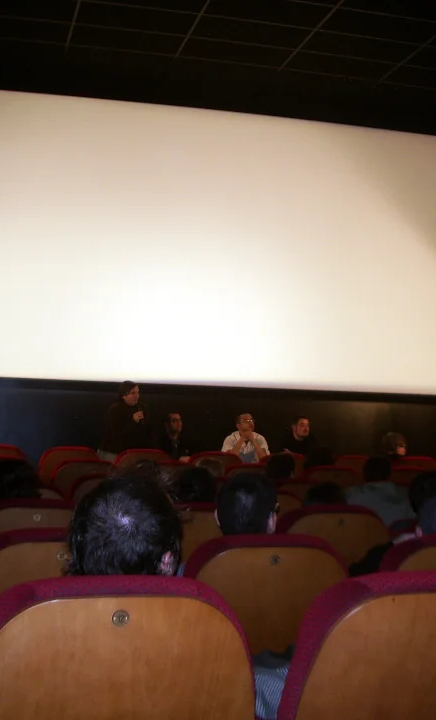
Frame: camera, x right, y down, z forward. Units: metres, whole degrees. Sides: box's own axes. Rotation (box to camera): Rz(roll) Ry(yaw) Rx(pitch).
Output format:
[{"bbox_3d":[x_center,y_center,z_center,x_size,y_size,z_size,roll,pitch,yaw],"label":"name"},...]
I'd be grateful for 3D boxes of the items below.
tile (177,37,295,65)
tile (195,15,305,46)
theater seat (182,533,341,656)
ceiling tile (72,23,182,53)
[{"bbox_3d":[0.204,-3.282,10.400,1.200,0.030,0.600,3,-5,-14],"label":"tile"},{"bbox_3d":[0.339,-3.309,9.795,1.200,0.025,0.600,3,-5,-14],"label":"tile"},{"bbox_3d":[0.078,0.943,2.738,0.520,0.950,0.600,2,-4,-13],"label":"theater seat"},{"bbox_3d":[-0.938,-3.322,10.064,1.200,0.025,0.600,3,-5,-14],"label":"ceiling tile"}]

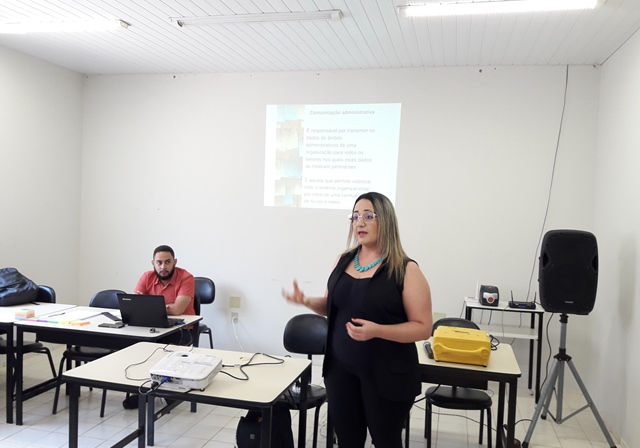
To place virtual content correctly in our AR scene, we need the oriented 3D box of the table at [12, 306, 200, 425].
[{"bbox_3d":[-1.564,1.080,3.877,1.170,0.735,0.650,2,3,15],"label":"table"}]

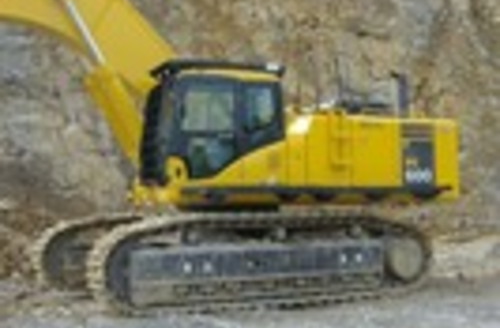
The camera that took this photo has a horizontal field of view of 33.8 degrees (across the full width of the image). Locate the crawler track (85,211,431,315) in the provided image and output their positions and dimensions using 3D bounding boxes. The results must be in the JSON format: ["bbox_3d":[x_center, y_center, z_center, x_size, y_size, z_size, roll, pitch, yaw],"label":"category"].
[{"bbox_3d":[0.344,1.421,12.203,5.450,1.260,0.720,2,-3,-29],"label":"crawler track"}]

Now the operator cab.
[{"bbox_3d":[-0.568,-0.519,12.519,1.900,1.810,1.120,1,-3,-22],"label":"operator cab"}]

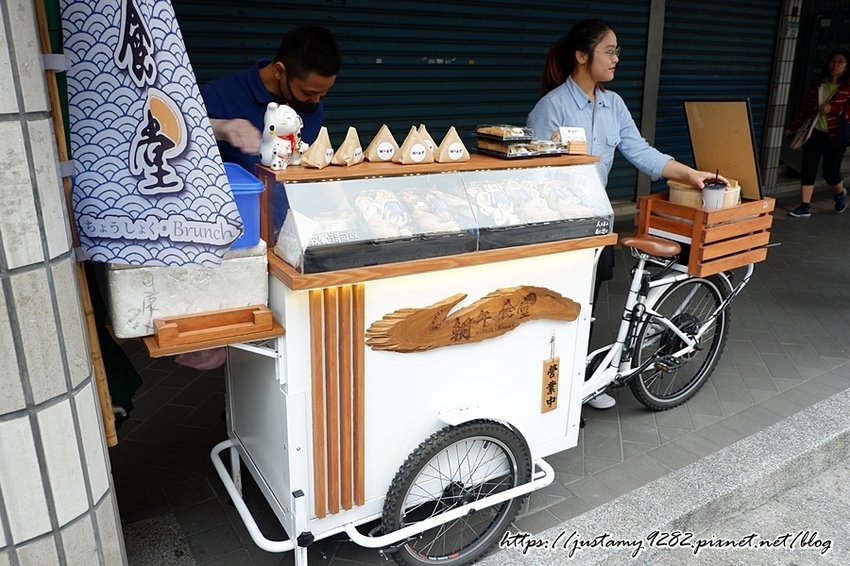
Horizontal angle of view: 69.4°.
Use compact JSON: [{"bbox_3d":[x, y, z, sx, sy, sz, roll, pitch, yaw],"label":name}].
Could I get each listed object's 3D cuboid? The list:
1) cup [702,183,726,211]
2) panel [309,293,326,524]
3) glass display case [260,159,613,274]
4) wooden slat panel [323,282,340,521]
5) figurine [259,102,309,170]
[{"bbox_3d":[1.161,-0.329,2.460,0.088,0.135,0.088,7,18,20],"label":"cup"},{"bbox_3d":[-0.263,0.310,1.518,0.020,0.630,0.024,-9,19,-30],"label":"panel"},{"bbox_3d":[0.081,-0.210,1.612,0.970,0.208,0.257,-9,20,-31],"label":"glass display case"},{"bbox_3d":[-0.225,0.293,1.492,0.020,0.607,0.025,-9,20,-31],"label":"wooden slat panel"},{"bbox_3d":[-0.352,-0.364,1.525,0.110,0.160,0.103,-13,22,-39],"label":"figurine"}]

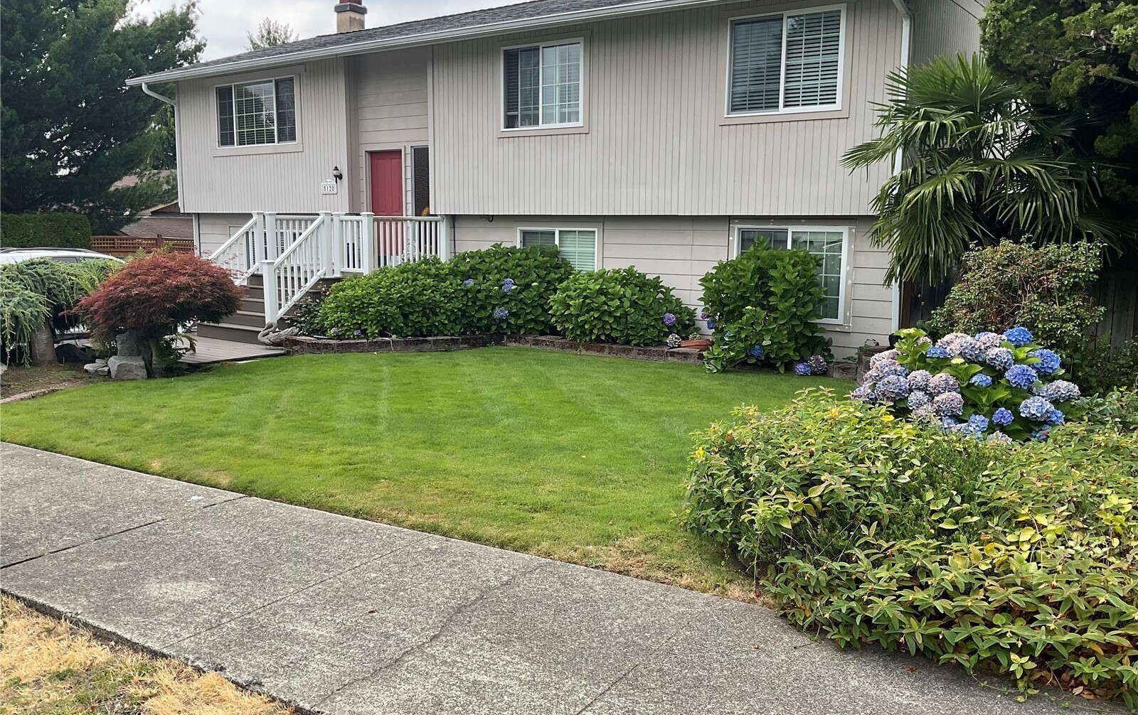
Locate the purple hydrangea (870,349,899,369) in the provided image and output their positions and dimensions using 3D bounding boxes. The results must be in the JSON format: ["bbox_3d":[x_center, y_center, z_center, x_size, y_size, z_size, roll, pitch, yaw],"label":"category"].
[{"bbox_3d":[1.940,0.022,5.850,0.180,0.145,0.180,3,9,18],"label":"purple hydrangea"}]

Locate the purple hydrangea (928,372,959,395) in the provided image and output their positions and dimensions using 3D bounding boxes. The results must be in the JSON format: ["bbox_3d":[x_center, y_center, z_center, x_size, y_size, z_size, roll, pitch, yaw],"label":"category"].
[{"bbox_3d":[2.164,0.156,5.500,0.175,0.140,0.175,4,9,22],"label":"purple hydrangea"}]

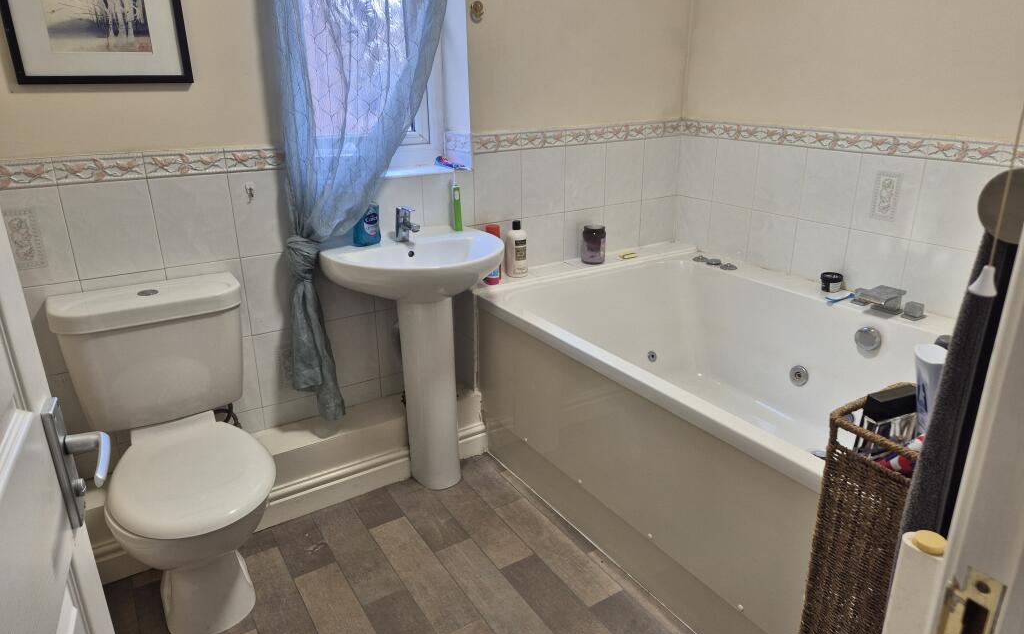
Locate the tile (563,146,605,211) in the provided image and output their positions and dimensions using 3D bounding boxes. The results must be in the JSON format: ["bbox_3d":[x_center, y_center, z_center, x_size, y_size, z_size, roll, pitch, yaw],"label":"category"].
[{"bbox_3d":[0.287,-0.541,2.629,0.200,0.247,0.012,-13,23,-31],"label":"tile"}]

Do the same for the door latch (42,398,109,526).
[{"bbox_3d":[-0.486,0.191,0.768,0.058,0.152,0.146,-9,22,-23],"label":"door latch"}]

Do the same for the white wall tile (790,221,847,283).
[{"bbox_3d":[1.086,-0.226,2.404,0.012,0.212,0.200,-12,23,-30],"label":"white wall tile"}]

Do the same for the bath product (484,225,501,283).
[{"bbox_3d":[-0.070,-0.224,2.439,0.058,0.215,0.054,-1,20,-2],"label":"bath product"}]

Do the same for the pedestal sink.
[{"bbox_3d":[-0.275,0.175,2.200,0.556,0.821,0.467,-13,23,-31],"label":"pedestal sink"}]

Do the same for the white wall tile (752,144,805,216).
[{"bbox_3d":[0.989,-0.502,2.512,0.010,0.247,0.199,-13,23,-31],"label":"white wall tile"}]

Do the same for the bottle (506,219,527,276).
[{"bbox_3d":[0.019,-0.247,2.435,0.069,0.199,0.047,-13,23,-31],"label":"bottle"}]

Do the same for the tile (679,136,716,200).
[{"bbox_3d":[0.783,-0.625,2.878,0.010,0.251,0.196,-13,23,-31],"label":"tile"}]

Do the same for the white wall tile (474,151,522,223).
[{"bbox_3d":[-0.049,-0.463,2.419,0.200,0.247,0.012,-13,23,-31],"label":"white wall tile"}]

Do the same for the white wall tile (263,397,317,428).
[{"bbox_3d":[-0.728,0.315,2.277,0.203,0.078,0.010,-13,23,-31],"label":"white wall tile"}]

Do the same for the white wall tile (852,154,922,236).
[{"bbox_3d":[1.211,-0.390,2.196,0.010,0.247,0.199,-13,23,-31],"label":"white wall tile"}]

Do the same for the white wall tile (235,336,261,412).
[{"bbox_3d":[-0.900,0.198,2.115,0.203,0.251,0.010,-13,23,-31],"label":"white wall tile"}]

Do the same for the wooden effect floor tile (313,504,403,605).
[{"bbox_3d":[-0.456,0.680,1.991,0.117,0.010,0.466,-12,23,-29],"label":"wooden effect floor tile"}]

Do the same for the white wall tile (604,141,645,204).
[{"bbox_3d":[0.455,-0.581,2.734,0.200,0.247,0.012,-13,23,-31],"label":"white wall tile"}]

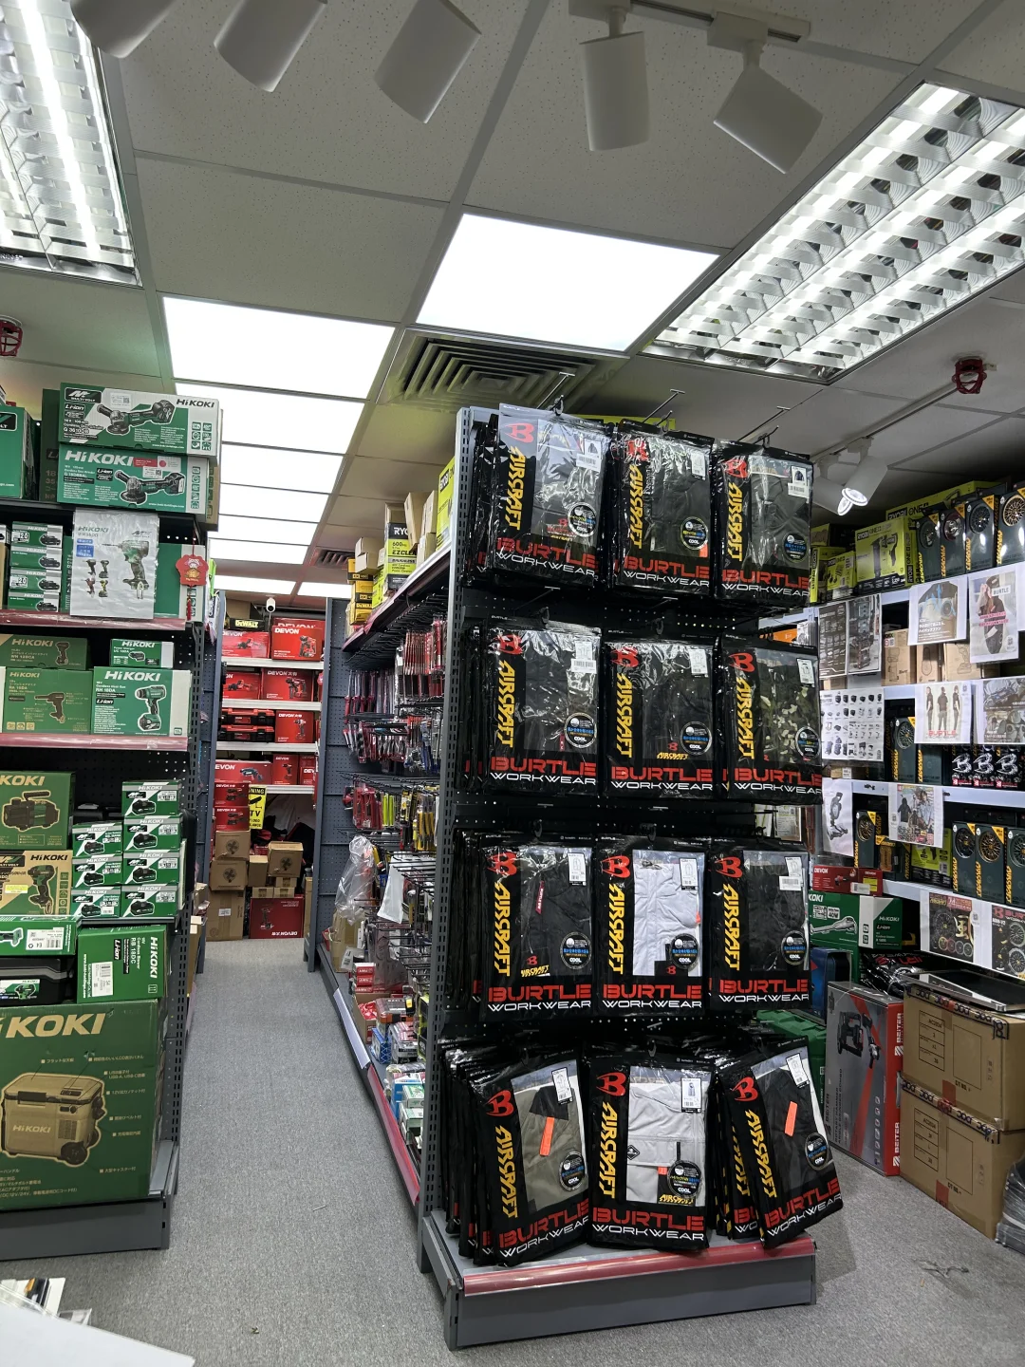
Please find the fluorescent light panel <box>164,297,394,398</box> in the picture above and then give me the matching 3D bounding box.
[{"bbox_3d":[-0.635,-0.898,2.773,0.560,0.030,0.560,3,-4,-15],"label":"fluorescent light panel"}]

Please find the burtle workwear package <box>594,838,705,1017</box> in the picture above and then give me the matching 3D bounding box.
[{"bbox_3d":[0.334,0.598,2.544,0.295,0.420,0.045,5,-11,-15],"label":"burtle workwear package"}]

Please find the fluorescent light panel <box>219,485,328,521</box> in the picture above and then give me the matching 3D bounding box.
[{"bbox_3d":[-1.111,-0.797,4.510,0.600,0.030,0.600,2,-4,-15],"label":"fluorescent light panel"}]

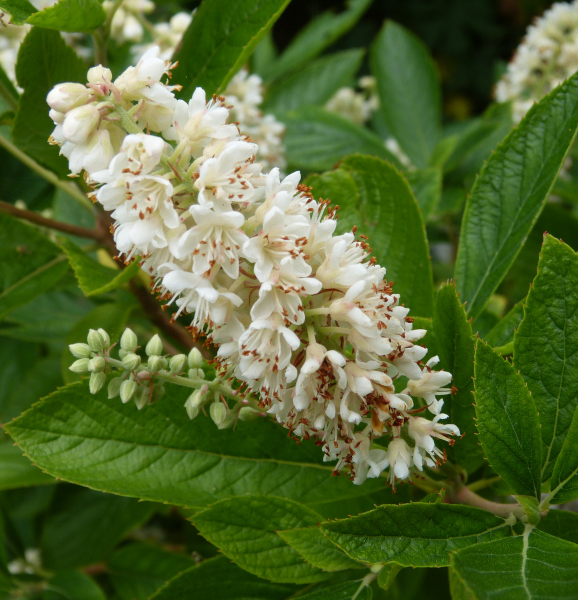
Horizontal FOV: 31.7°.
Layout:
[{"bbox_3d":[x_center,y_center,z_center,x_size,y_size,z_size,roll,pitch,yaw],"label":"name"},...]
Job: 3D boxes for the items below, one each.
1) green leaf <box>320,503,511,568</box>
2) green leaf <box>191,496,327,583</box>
[{"bbox_3d":[0.032,0.060,0.260,0.049,0.008,0.019,-2,52,-2],"label":"green leaf"},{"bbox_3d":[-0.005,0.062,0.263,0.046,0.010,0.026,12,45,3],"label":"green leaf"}]

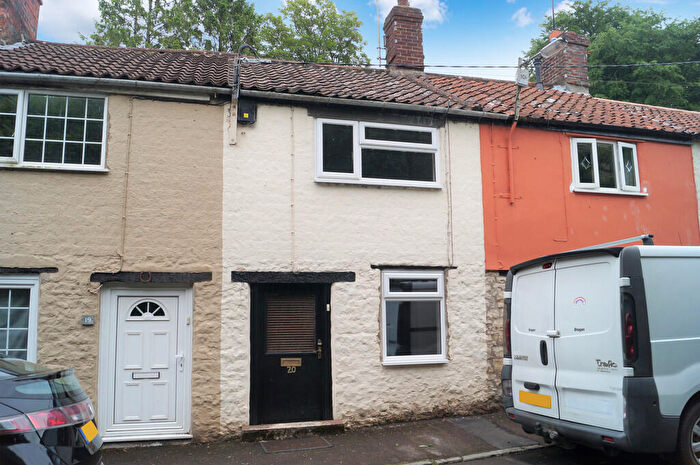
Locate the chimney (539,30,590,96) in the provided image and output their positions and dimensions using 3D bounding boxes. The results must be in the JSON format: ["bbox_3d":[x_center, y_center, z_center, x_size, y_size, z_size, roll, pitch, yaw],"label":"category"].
[{"bbox_3d":[4.927,-3.784,12.072,0.670,1.510,0.850,2,-7,-18],"label":"chimney"}]

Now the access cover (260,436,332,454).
[{"bbox_3d":[-0.640,2.498,6.144,0.750,0.040,0.460,-1,-5,-11],"label":"access cover"}]

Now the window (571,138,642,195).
[{"bbox_3d":[4.108,-1.042,8.351,1.380,0.850,0.150,2,-7,-18],"label":"window"}]

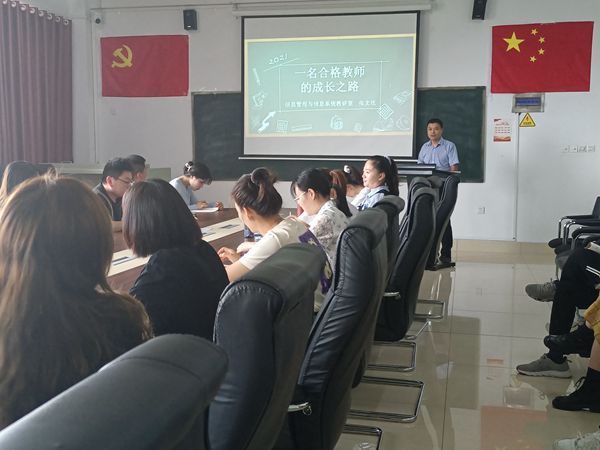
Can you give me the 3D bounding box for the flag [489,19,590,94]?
[{"bbox_3d":[3.044,-2.099,9.392,1.218,0.848,0.030,1,6,12],"label":"flag"}]

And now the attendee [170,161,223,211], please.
[{"bbox_3d":[-1.002,0.047,6.612,0.629,1.208,0.457,1,6,12],"label":"attendee"}]

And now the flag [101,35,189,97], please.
[{"bbox_3d":[-2.200,-2.236,10.534,1.299,0.837,0.030,1,6,12],"label":"flag"}]

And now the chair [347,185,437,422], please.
[{"bbox_3d":[0.331,0.364,3.896,0.690,1.096,0.629,1,6,12],"label":"chair"}]

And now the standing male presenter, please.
[{"bbox_3d":[1.593,-0.383,8.651,0.467,1.695,0.294,3,6,27],"label":"standing male presenter"}]

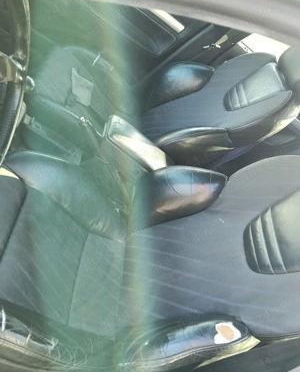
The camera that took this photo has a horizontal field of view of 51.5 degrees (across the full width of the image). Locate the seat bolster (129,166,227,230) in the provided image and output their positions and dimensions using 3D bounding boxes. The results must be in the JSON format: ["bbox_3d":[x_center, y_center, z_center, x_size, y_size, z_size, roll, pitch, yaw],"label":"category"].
[{"bbox_3d":[0.077,0.035,1.023,0.130,0.360,0.135,54,30,-40],"label":"seat bolster"}]

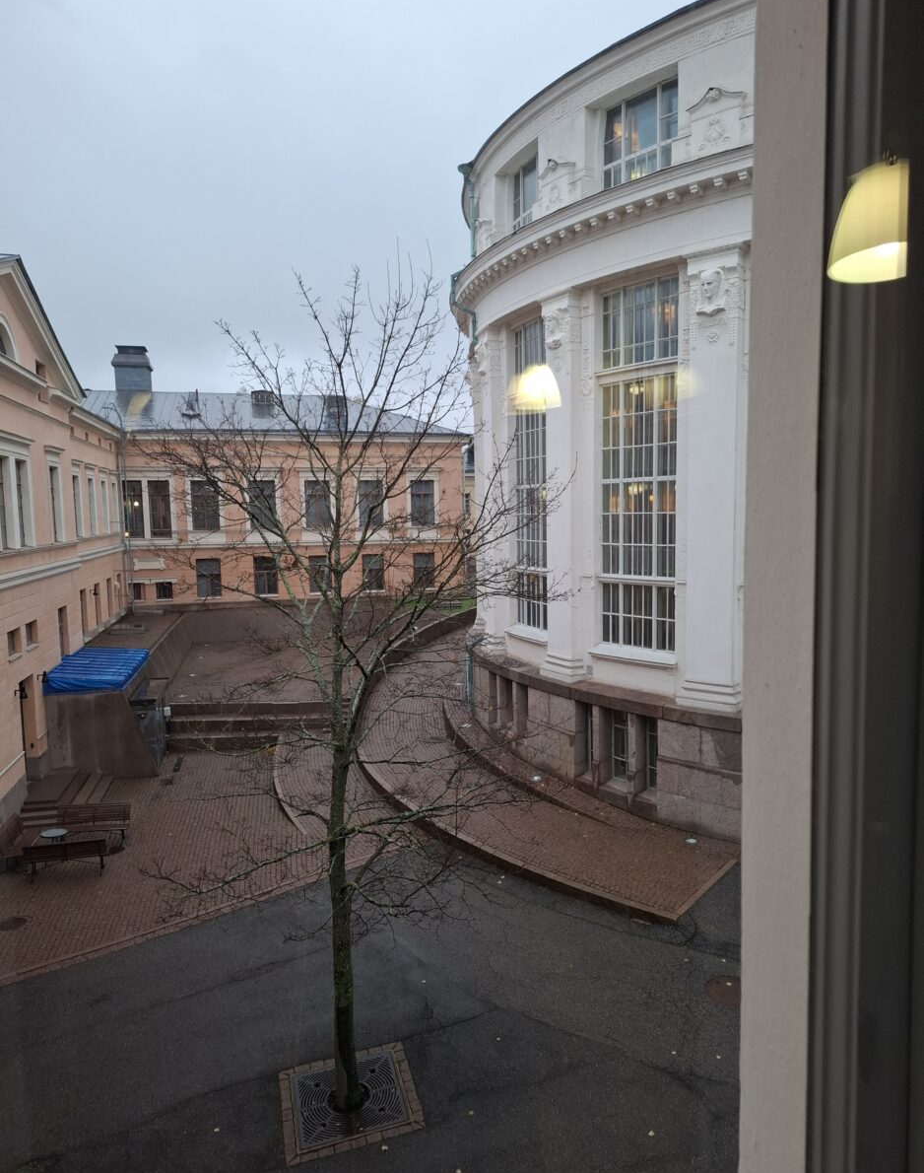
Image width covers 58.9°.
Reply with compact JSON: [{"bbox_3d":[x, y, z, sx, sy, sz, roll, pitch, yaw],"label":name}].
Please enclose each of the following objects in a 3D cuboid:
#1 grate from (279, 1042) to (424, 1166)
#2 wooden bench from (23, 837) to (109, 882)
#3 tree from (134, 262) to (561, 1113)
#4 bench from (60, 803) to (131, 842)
[{"bbox_3d":[-1.553,6.993,11.159,1.750,0.060,1.750,-3,6,-15],"label":"grate"},{"bbox_3d":[-8.723,5.987,18.146,1.700,0.840,0.620,-2,6,-12],"label":"wooden bench"},{"bbox_3d":[-1.375,1.456,10.553,5.400,11.070,5.200,-2,6,-9],"label":"tree"},{"bbox_3d":[-8.936,5.825,19.822,1.700,0.840,0.620,-2,6,-10],"label":"bench"}]

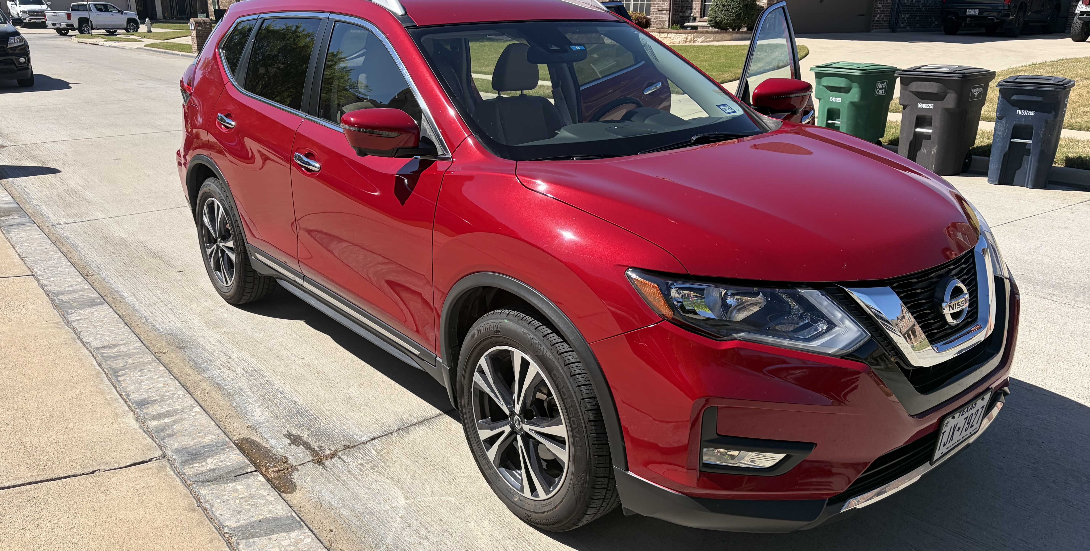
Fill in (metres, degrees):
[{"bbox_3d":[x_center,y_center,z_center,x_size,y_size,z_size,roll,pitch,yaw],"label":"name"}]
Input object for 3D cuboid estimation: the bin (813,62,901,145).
[{"bbox_3d":[3.770,-2.050,10.065,0.860,1.070,0.730,-14,23,-38],"label":"bin"}]

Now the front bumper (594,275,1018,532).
[{"bbox_3d":[1.016,0.296,2.606,1.830,0.600,0.650,-14,23,-38],"label":"front bumper"}]

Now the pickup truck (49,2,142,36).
[{"bbox_3d":[-28.800,-16.450,52.400,2.060,1.950,5.900,6,19,16],"label":"pickup truck"}]

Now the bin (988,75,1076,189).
[{"bbox_3d":[4.960,-1.485,8.420,0.600,1.040,0.770,14,22,37],"label":"bin"}]

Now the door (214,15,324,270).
[{"bbox_3d":[-1.337,-0.674,3.975,0.240,1.140,1.060,-14,23,-38],"label":"door"}]

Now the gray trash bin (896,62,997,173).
[{"bbox_3d":[4.270,-1.680,8.890,0.850,1.100,0.720,-15,24,-41],"label":"gray trash bin"}]

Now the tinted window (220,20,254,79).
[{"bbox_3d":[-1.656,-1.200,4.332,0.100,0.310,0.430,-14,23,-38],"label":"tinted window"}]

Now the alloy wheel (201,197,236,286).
[{"bbox_3d":[-1.744,-0.203,4.602,0.190,0.490,0.490,-14,23,-38],"label":"alloy wheel"}]

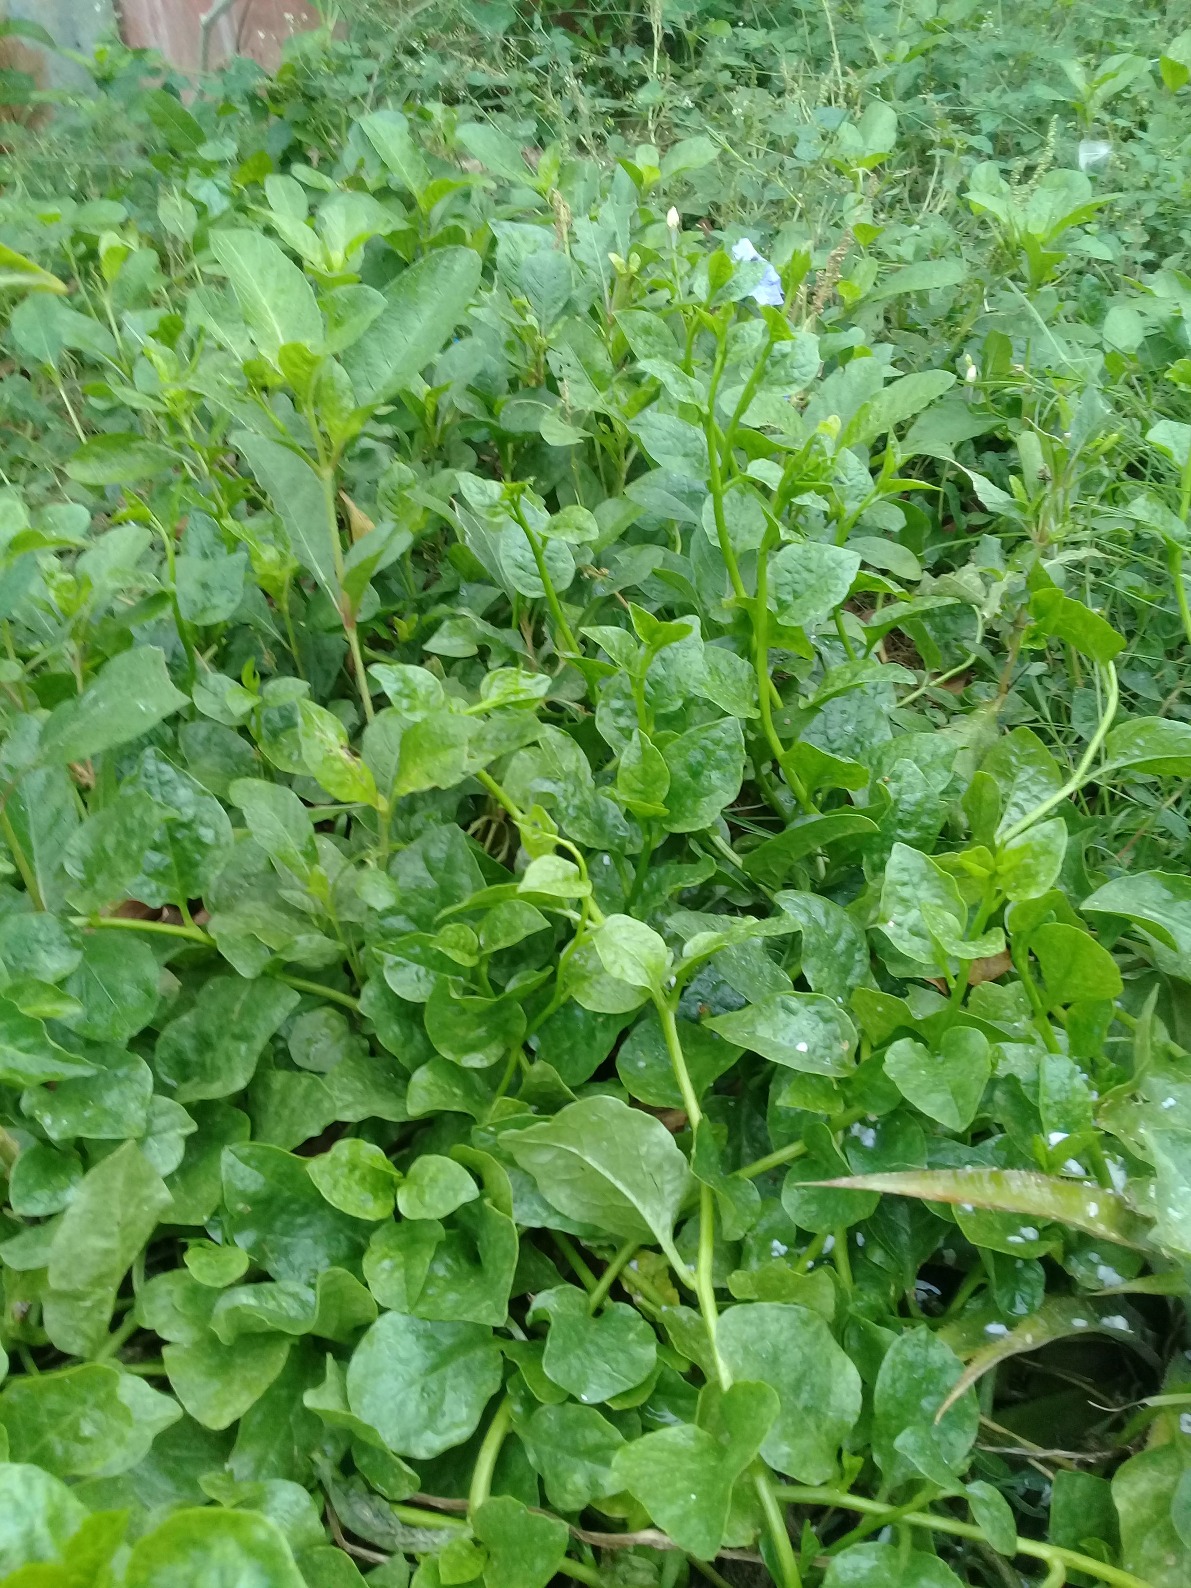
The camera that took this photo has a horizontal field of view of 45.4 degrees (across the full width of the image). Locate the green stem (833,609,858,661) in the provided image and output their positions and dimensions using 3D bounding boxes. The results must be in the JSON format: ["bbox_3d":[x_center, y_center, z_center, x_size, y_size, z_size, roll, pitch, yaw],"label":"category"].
[{"bbox_3d":[0.188,-0.119,1.067,0.009,0.047,0.009,-18,33,11],"label":"green stem"}]

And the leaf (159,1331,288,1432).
[{"bbox_3d":[-0.161,0.249,0.610,0.054,0.015,0.044,5,70,2],"label":"leaf"}]

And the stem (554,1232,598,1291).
[{"bbox_3d":[-0.012,0.277,0.843,0.009,0.009,0.046,-44,56,0],"label":"stem"}]

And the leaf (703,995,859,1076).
[{"bbox_3d":[0.100,0.130,0.770,0.082,0.016,0.052,0,52,2],"label":"leaf"}]

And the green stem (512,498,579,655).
[{"bbox_3d":[-0.042,-0.182,1.205,0.014,0.140,0.014,-21,25,0],"label":"green stem"}]

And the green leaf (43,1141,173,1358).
[{"bbox_3d":[-0.232,0.217,0.680,0.050,0.020,0.103,17,59,-18],"label":"green leaf"}]

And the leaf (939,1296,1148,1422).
[{"bbox_3d":[0.242,0.306,0.770,0.110,0.065,0.050,-9,38,-12],"label":"leaf"}]

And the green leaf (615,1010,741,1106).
[{"bbox_3d":[0.044,0.136,0.735,0.065,0.015,0.056,-1,70,0],"label":"green leaf"}]

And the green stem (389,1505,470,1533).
[{"bbox_3d":[-0.079,0.346,0.679,0.044,0.009,0.009,11,53,5],"label":"green stem"}]

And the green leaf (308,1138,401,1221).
[{"bbox_3d":[-0.135,0.217,0.800,0.053,0.018,0.044,-2,56,2],"label":"green leaf"}]

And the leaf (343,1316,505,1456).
[{"bbox_3d":[-0.078,0.270,0.650,0.066,0.015,0.070,32,59,17],"label":"leaf"}]

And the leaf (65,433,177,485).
[{"bbox_3d":[-0.400,-0.282,1.200,0.095,0.016,0.045,-10,81,-14],"label":"leaf"}]

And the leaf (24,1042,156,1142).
[{"bbox_3d":[-0.314,0.185,0.880,0.078,0.020,0.070,-1,50,-8],"label":"leaf"}]

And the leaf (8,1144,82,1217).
[{"bbox_3d":[-0.310,0.218,0.801,0.042,0.015,0.046,36,58,11],"label":"leaf"}]

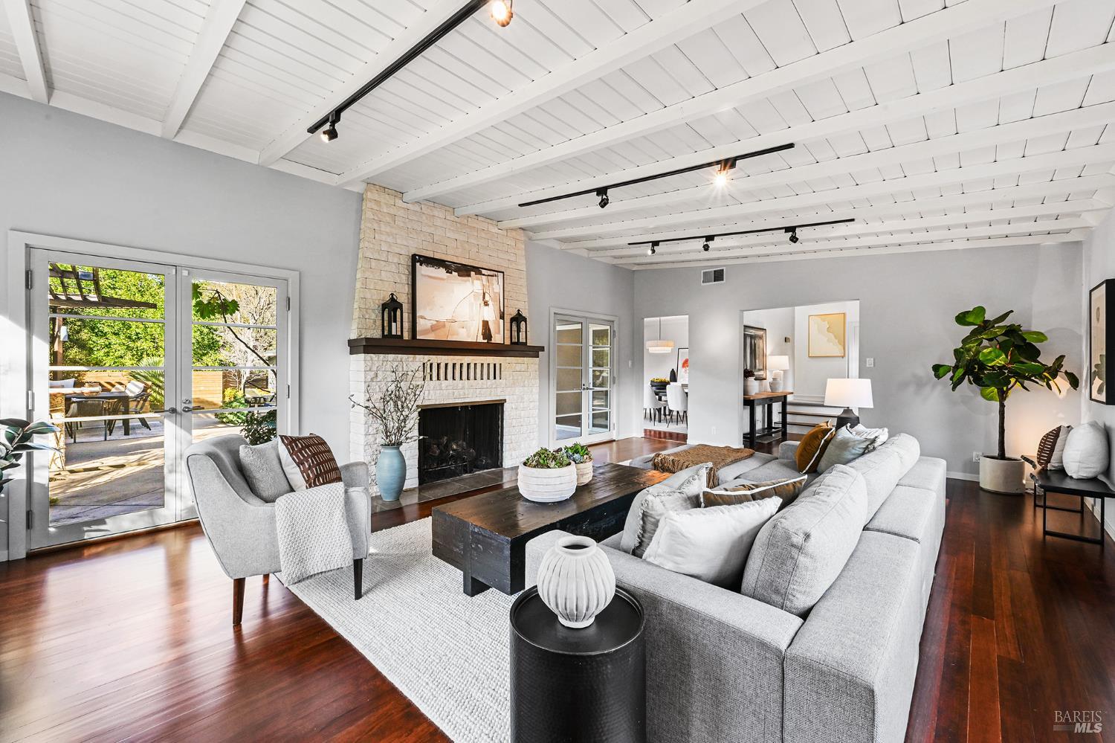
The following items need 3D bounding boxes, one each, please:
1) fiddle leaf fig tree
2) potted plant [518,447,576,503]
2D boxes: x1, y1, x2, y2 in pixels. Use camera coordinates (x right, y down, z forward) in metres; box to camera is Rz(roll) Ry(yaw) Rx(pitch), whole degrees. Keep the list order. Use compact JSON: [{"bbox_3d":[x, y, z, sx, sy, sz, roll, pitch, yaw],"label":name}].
[{"bbox_3d":[4.392,0.121,4.300,1.020,1.560,0.780,0,0,43],"label":"fiddle leaf fig tree"},{"bbox_3d":[-0.067,0.664,2.861,0.385,0.315,0.385,0,0,0],"label":"potted plant"}]

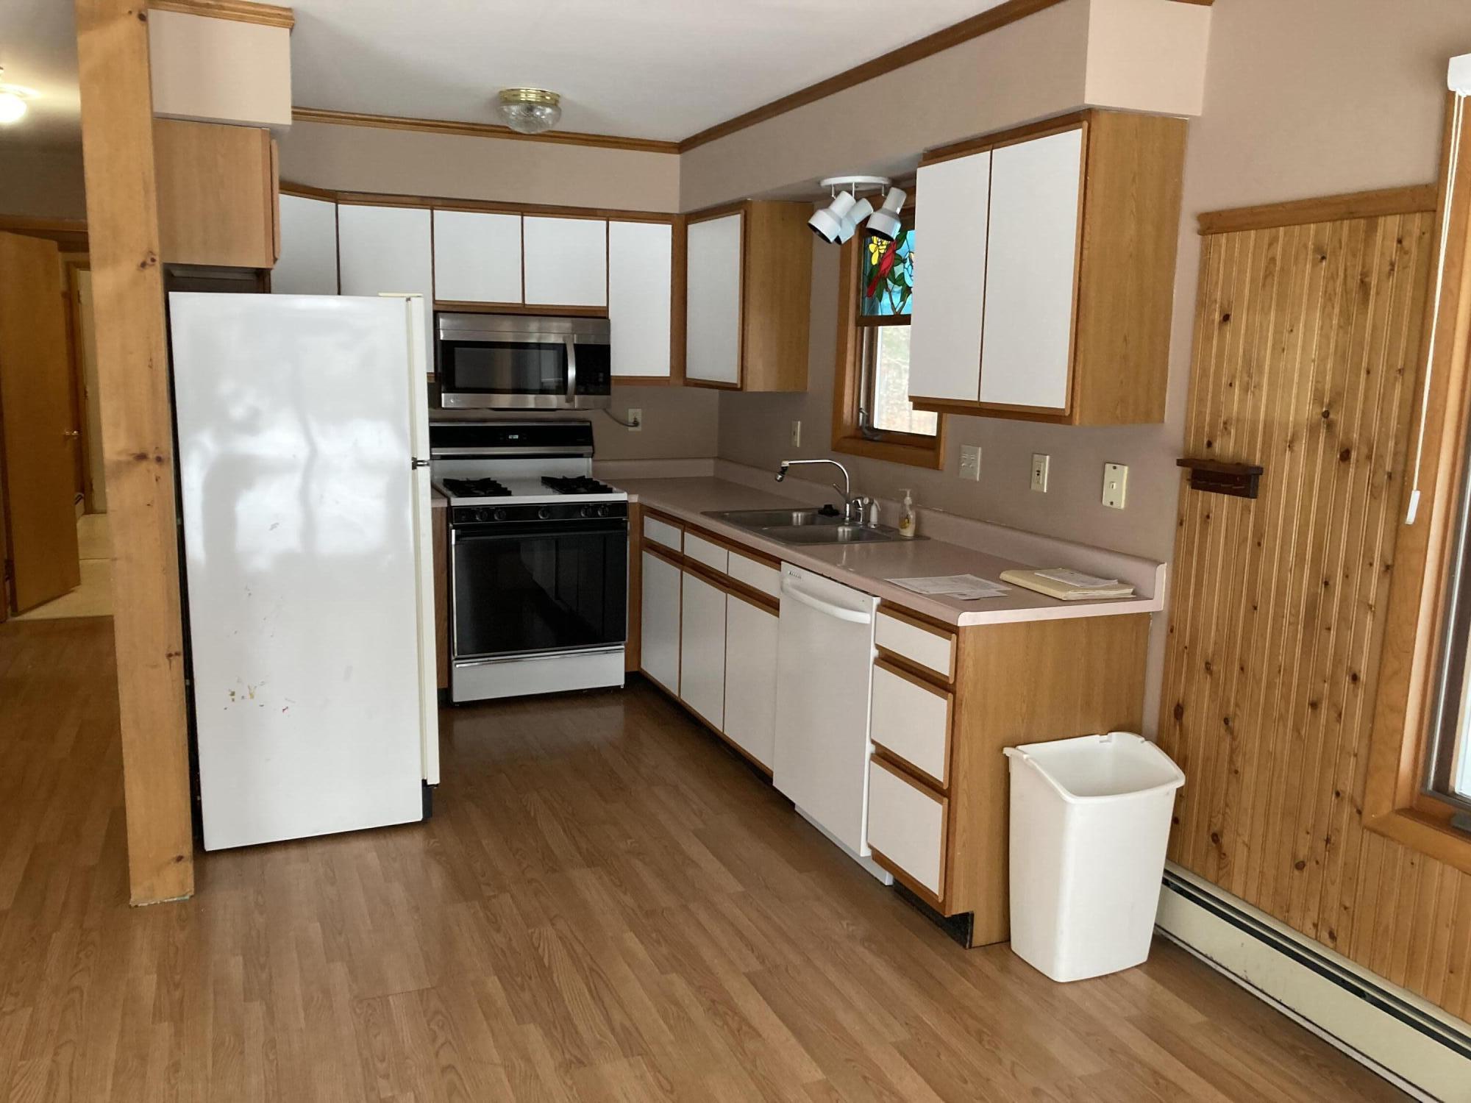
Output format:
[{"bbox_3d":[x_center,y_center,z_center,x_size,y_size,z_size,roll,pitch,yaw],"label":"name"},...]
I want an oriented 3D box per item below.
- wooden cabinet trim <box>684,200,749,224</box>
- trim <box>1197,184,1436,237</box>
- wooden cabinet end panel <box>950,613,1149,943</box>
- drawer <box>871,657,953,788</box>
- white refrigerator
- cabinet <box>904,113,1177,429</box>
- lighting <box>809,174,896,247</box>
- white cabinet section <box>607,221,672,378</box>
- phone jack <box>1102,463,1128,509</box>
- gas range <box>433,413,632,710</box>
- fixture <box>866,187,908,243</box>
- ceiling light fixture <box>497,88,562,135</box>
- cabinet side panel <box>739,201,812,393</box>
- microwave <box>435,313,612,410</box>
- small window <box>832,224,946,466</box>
[{"bbox_3d":[-0.099,-1.451,5.116,0.030,0.046,0.706,-3,10,-23],"label":"wooden cabinet trim"},{"bbox_3d":[1.287,-0.760,2.672,0.027,0.051,0.637,-3,10,-23],"label":"trim"},{"bbox_3d":[0.824,0.595,3.132,0.607,0.870,0.022,-3,10,-22],"label":"wooden cabinet end panel"},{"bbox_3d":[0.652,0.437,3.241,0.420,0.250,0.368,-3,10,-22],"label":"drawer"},{"bbox_3d":[-1.429,0.016,3.973,0.725,1.680,0.750,-3,11,-23],"label":"white refrigerator"},{"bbox_3d":[0.840,-0.767,3.355,0.319,0.765,0.764,-3,10,-23],"label":"cabinet"},{"bbox_3d":[0.409,-1.197,4.202,0.300,0.215,0.270,-3,11,-23],"label":"lighting"},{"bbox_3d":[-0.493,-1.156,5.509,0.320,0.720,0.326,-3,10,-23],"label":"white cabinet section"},{"bbox_3d":[1.045,-0.181,3.284,0.011,0.116,0.074,-3,10,-22],"label":"phone jack"},{"bbox_3d":[-0.940,0.034,5.339,0.756,1.190,0.648,-3,10,-22],"label":"gas range"},{"bbox_3d":[0.530,-1.186,4.201,0.150,0.190,0.120,-3,11,-23],"label":"fixture"},{"bbox_3d":[-0.748,-1.587,4.332,0.250,0.131,0.250,-3,10,-23],"label":"ceiling light fixture"},{"bbox_3d":[0.172,-1.044,4.904,0.303,0.769,0.022,-3,10,-22],"label":"cabinet side panel"},{"bbox_3d":[-0.970,-0.846,5.323,0.753,0.395,0.415,-3,10,-22],"label":"microwave"},{"bbox_3d":[0.596,-0.801,4.385,0.080,0.922,0.802,-3,10,-23],"label":"small window"}]

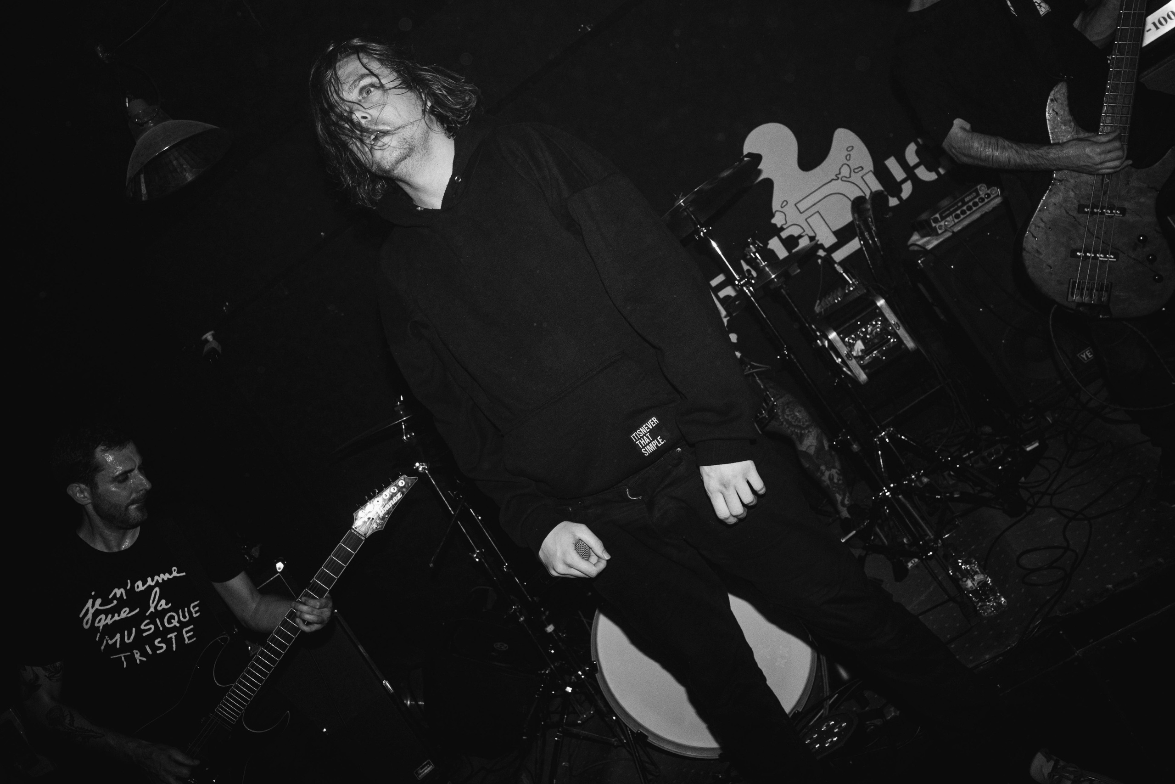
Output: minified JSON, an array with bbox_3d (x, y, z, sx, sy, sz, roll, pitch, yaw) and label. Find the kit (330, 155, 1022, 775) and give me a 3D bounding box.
[{"bbox_3d":[0.245,0.215,2.711,1.570,1.220,1.250,-35,-2,11],"label":"kit"}]

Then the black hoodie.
[{"bbox_3d":[-0.055,-0.080,1.524,0.510,0.720,0.350,-35,-2,13],"label":"black hoodie"}]

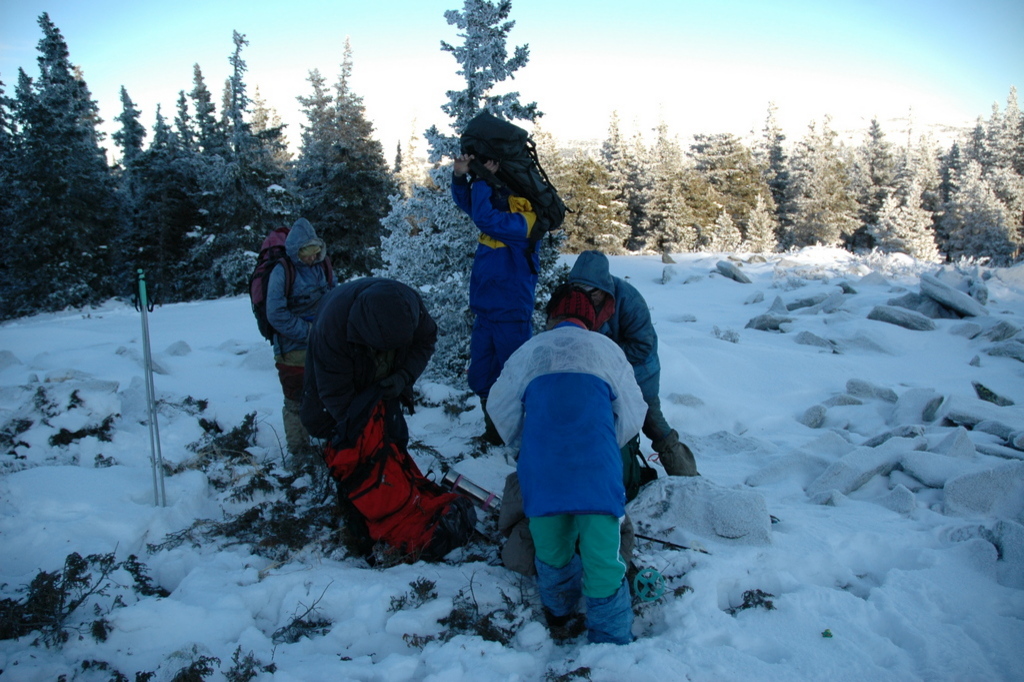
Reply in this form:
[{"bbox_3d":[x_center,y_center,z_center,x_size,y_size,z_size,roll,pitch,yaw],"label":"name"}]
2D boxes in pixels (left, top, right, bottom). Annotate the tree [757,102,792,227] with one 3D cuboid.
[{"bbox_3d":[8.924,-5.605,26.000,1.500,4.900,1.500,3,11,18],"label":"tree"}]

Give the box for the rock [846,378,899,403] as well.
[{"bbox_3d":[2.536,0.348,5.400,0.350,0.140,0.230,6,13,35],"label":"rock"}]

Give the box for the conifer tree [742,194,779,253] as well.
[{"bbox_3d":[7.607,-3.597,23.500,1.100,1.800,1.100,2,11,18],"label":"conifer tree"}]

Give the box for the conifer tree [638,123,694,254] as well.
[{"bbox_3d":[5.031,-5.031,25.000,1.800,4.400,1.800,1,11,11],"label":"conifer tree"}]

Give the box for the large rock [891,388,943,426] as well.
[{"bbox_3d":[2.568,0.414,4.850,0.290,0.200,0.270,5,12,28],"label":"large rock"}]

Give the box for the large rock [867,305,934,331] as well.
[{"bbox_3d":[4.110,-0.248,8.100,0.680,0.250,0.380,7,13,37],"label":"large rock"}]

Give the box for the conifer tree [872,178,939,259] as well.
[{"bbox_3d":[10.764,-3.351,21.000,1.800,2.300,1.800,4,12,27],"label":"conifer tree"}]

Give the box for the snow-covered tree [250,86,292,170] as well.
[{"bbox_3d":[-8.450,-5.774,26.000,2.000,5.600,2.000,-4,11,-17],"label":"snow-covered tree"}]

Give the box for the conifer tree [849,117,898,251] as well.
[{"bbox_3d":[12.243,-5.300,26.000,1.700,4.500,1.700,4,11,25],"label":"conifer tree"}]

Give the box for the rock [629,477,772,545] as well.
[{"bbox_3d":[0.893,0.800,3.600,0.630,0.230,0.430,2,11,14],"label":"rock"}]

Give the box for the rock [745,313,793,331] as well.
[{"bbox_3d":[2.885,-0.218,8.600,0.500,0.190,0.360,3,11,18],"label":"rock"}]

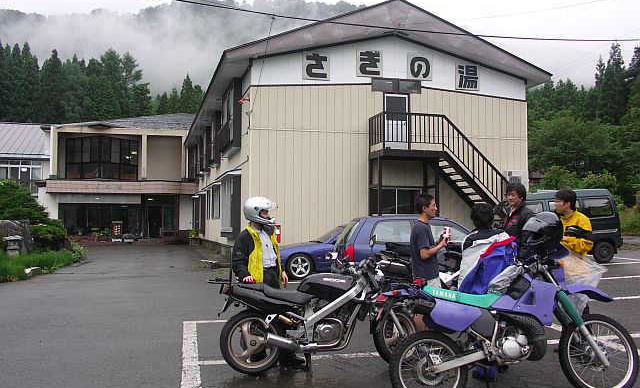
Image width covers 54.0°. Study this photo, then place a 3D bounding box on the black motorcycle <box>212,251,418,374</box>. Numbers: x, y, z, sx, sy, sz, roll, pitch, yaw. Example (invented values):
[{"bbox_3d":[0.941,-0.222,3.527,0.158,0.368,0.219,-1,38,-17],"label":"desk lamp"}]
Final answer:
[{"bbox_3d":[-0.030,1.170,6.300,2.080,1.140,0.740,-1,-2,-7],"label":"black motorcycle"}]

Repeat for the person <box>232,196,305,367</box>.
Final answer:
[{"bbox_3d":[-0.530,0.898,6.450,0.600,1.750,0.440,2,-3,-45],"label":"person"}]

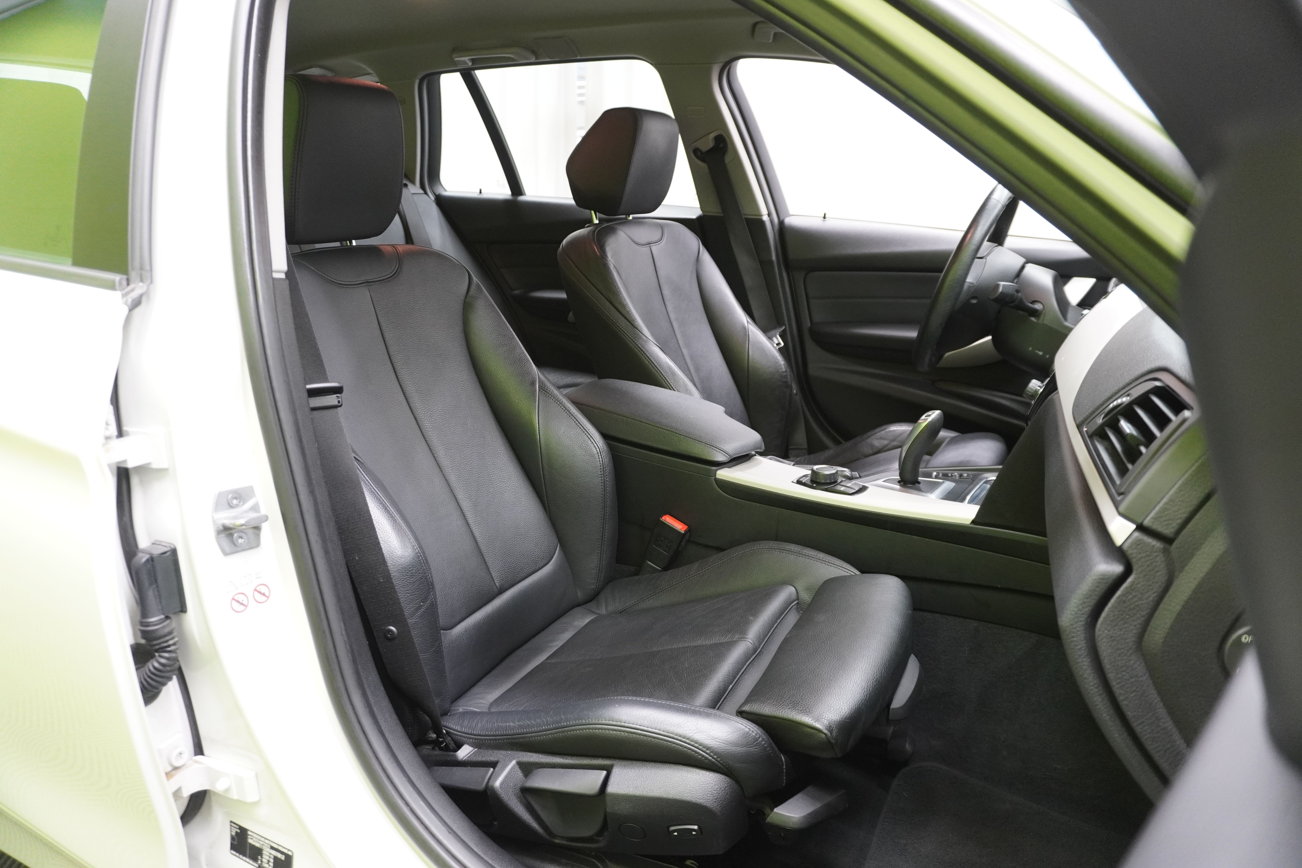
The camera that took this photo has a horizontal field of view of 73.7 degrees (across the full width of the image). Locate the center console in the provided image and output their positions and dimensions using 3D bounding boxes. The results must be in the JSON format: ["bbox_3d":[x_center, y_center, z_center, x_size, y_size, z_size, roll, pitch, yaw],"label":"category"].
[{"bbox_3d":[0.226,0.085,1.388,0.860,0.290,0.250,8,18,25],"label":"center console"}]

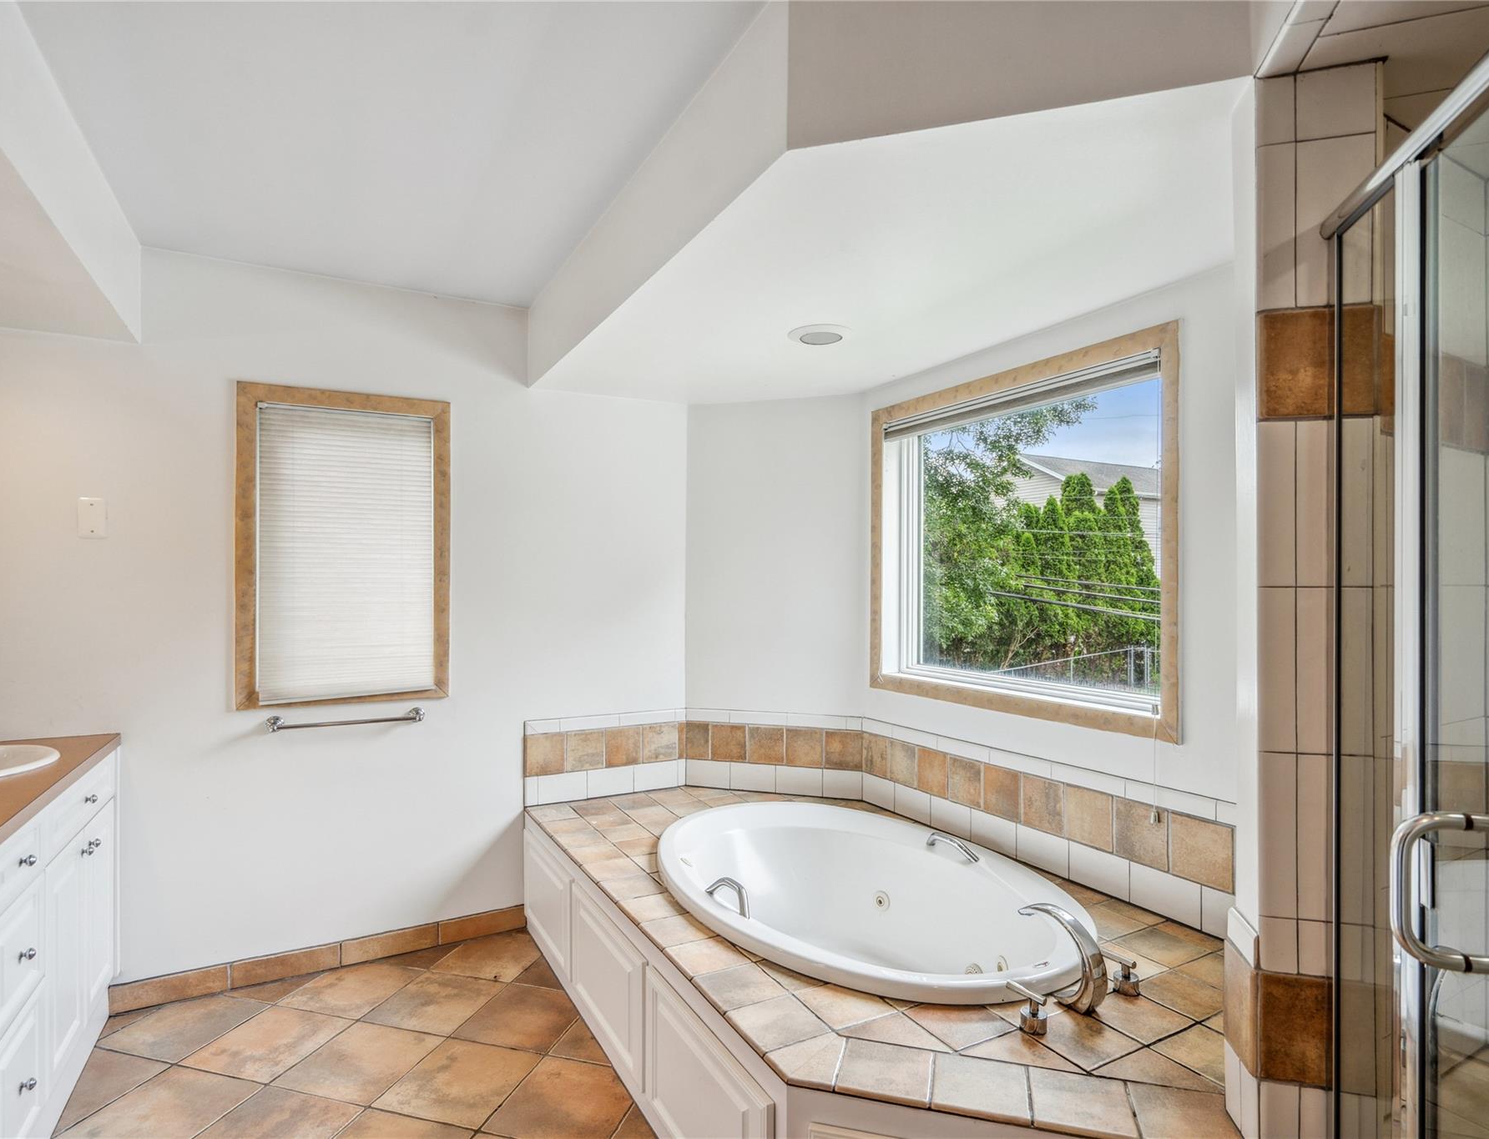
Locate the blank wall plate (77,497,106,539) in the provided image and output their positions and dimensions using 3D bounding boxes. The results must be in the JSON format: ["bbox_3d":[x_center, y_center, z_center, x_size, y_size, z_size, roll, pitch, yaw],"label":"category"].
[{"bbox_3d":[-2.055,-0.163,2.394,0.072,0.120,0.007,0,-1,-29],"label":"blank wall plate"}]

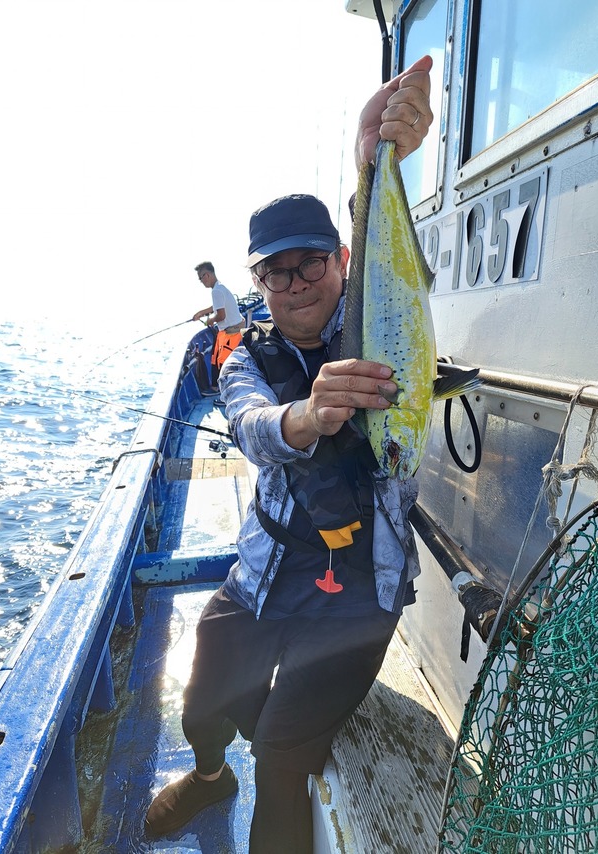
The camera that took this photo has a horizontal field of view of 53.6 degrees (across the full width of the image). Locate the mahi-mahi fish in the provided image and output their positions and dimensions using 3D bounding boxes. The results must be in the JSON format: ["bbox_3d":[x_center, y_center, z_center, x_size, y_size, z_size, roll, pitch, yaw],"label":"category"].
[{"bbox_3d":[0.126,-0.151,0.675,0.155,0.420,0.065,-4,3,0],"label":"mahi-mahi fish"}]

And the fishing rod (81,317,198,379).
[{"bbox_3d":[-1.757,-0.889,6.438,1.330,0.130,0.060,-29,17,-9],"label":"fishing rod"}]

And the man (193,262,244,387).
[{"bbox_3d":[-0.901,-1.045,6.623,0.640,1.559,0.520,-1,11,-4],"label":"man"}]

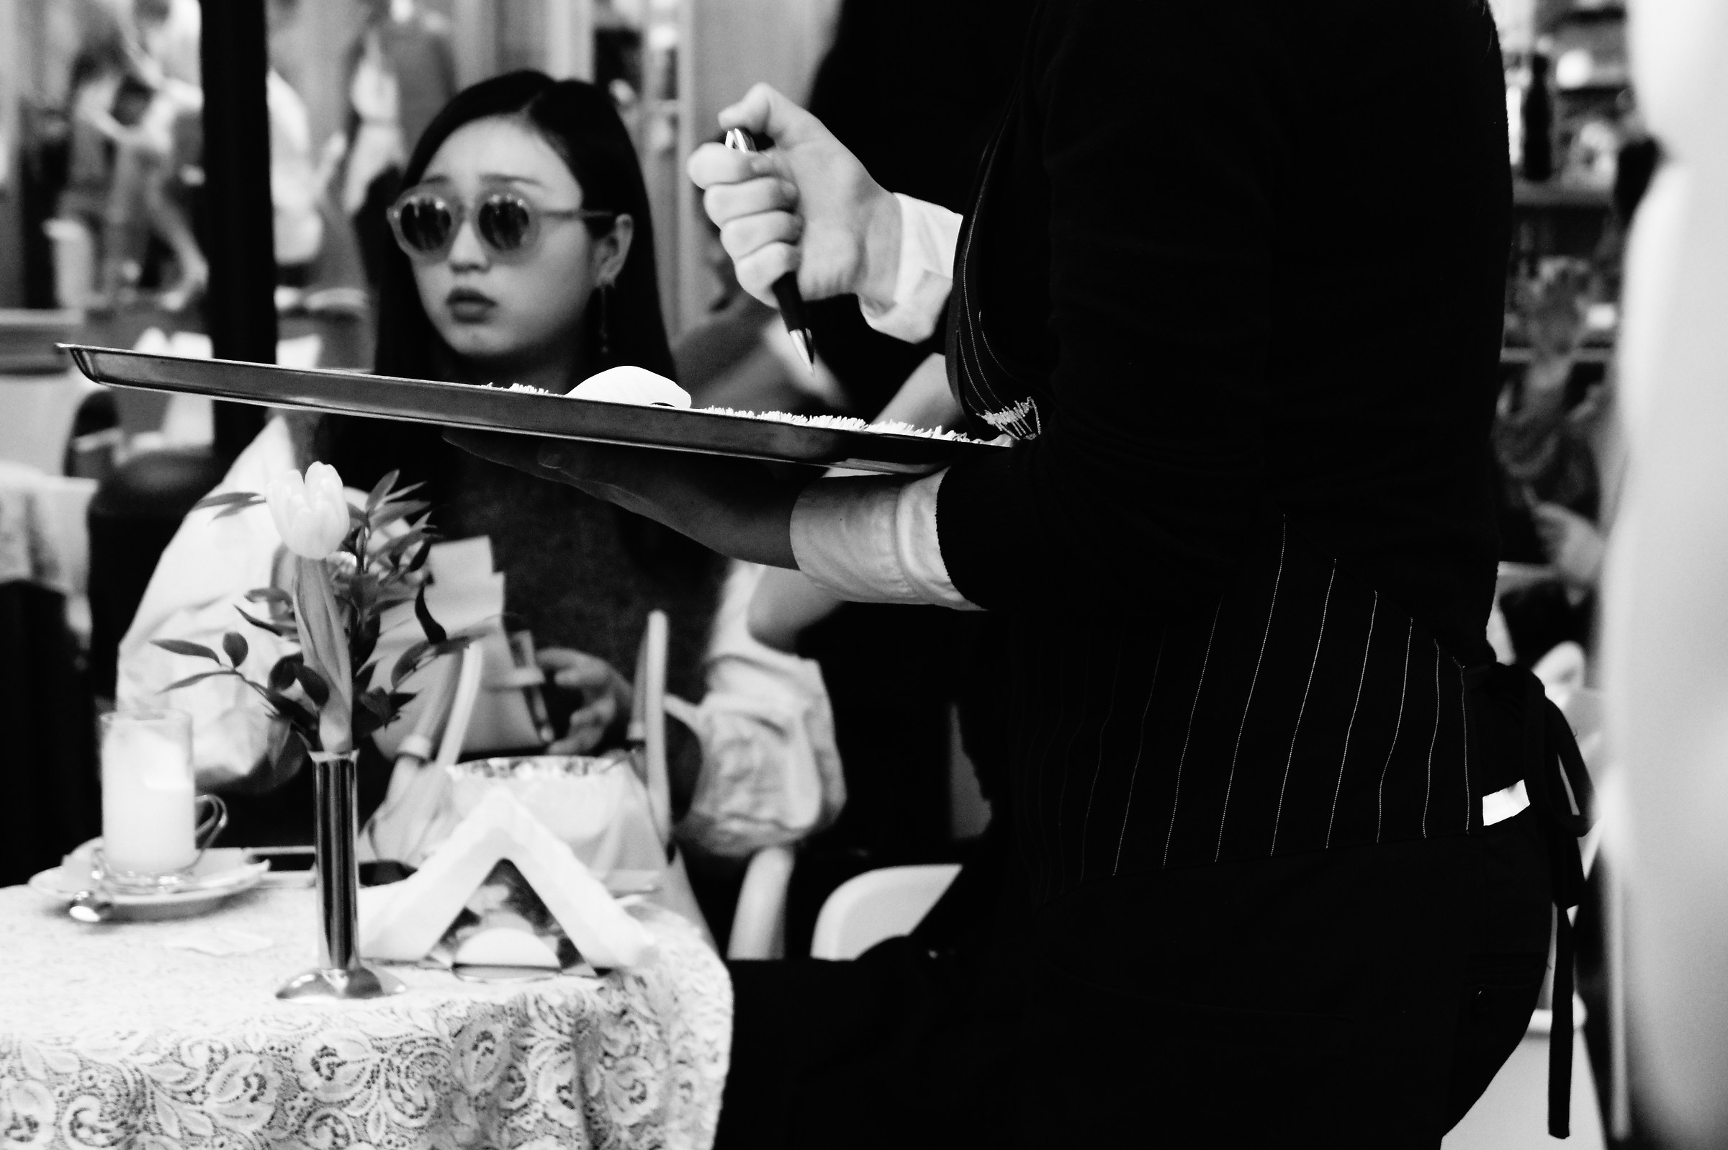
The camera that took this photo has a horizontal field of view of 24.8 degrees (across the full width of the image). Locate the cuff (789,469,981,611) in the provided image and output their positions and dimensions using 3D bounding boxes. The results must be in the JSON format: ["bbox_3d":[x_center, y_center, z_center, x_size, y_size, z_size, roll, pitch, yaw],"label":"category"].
[{"bbox_3d":[0.010,-0.021,2.270,0.100,0.080,0.075,8,8,18],"label":"cuff"}]

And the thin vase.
[{"bbox_3d":[-0.311,0.174,2.323,0.076,0.140,0.076,-1,6,0],"label":"thin vase"}]

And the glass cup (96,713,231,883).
[{"bbox_3d":[-0.465,0.152,2.624,0.086,0.112,0.064,-1,6,0],"label":"glass cup"}]

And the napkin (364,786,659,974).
[{"bbox_3d":[-0.216,0.186,2.435,0.172,0.090,0.140,-1,6,3],"label":"napkin"}]

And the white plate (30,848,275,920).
[{"bbox_3d":[-0.477,0.204,2.630,0.160,0.021,0.160,-1,6,0],"label":"white plate"}]

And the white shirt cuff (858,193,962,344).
[{"bbox_3d":[0.029,-0.183,2.350,0.055,0.082,0.072,16,-1,-22],"label":"white shirt cuff"}]

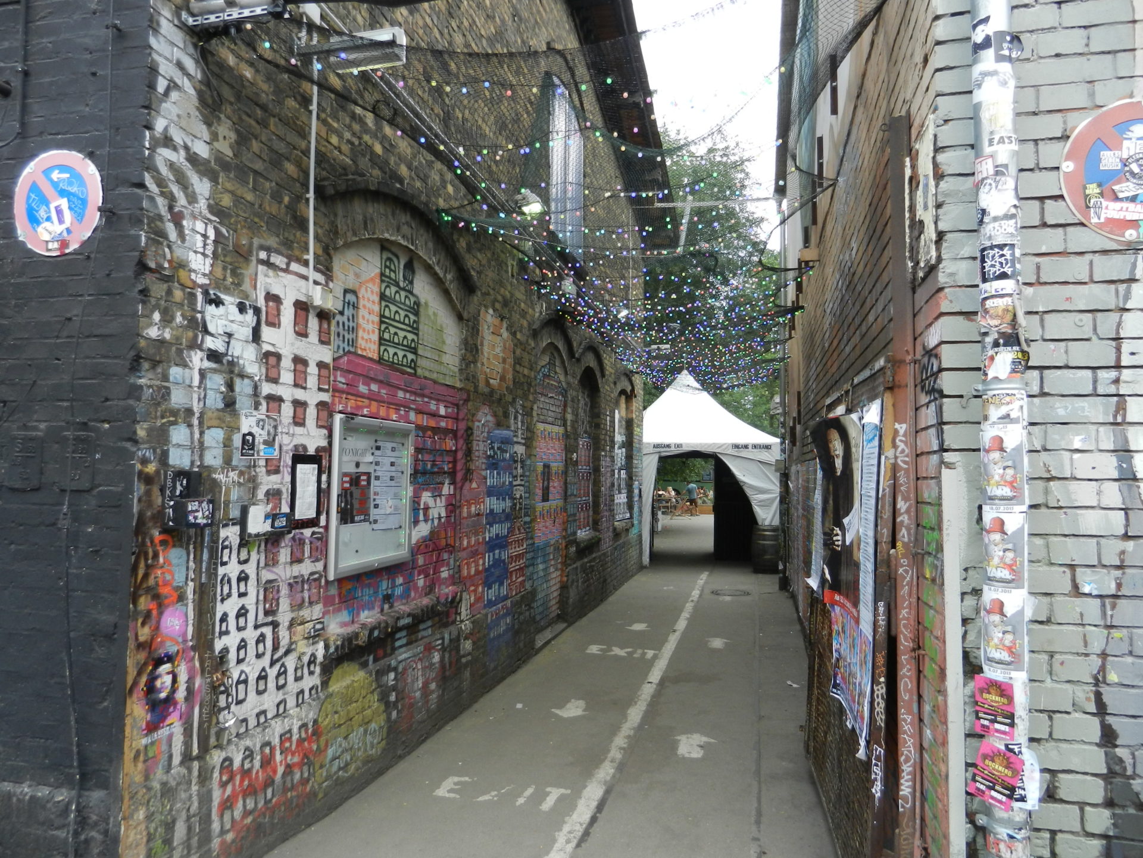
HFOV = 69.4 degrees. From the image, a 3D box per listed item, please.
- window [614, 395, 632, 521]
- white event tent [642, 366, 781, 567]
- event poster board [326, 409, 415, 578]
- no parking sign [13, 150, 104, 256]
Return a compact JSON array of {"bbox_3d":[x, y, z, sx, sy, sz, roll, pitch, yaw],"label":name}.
[{"bbox_3d":[0.831,0.422,13.693,0.170,2.200,1.650,0,-3,13],"label":"window"},{"bbox_3d":[2.419,0.732,17.702,4.050,3.970,4.050,0,-3,13],"label":"white event tent"},{"bbox_3d":[-1.149,0.384,4.849,0.055,0.875,0.980,0,-3,13],"label":"event poster board"},{"bbox_3d":[-1.949,-0.855,3.135,0.408,0.408,0.020,0,-3,13],"label":"no parking sign"}]

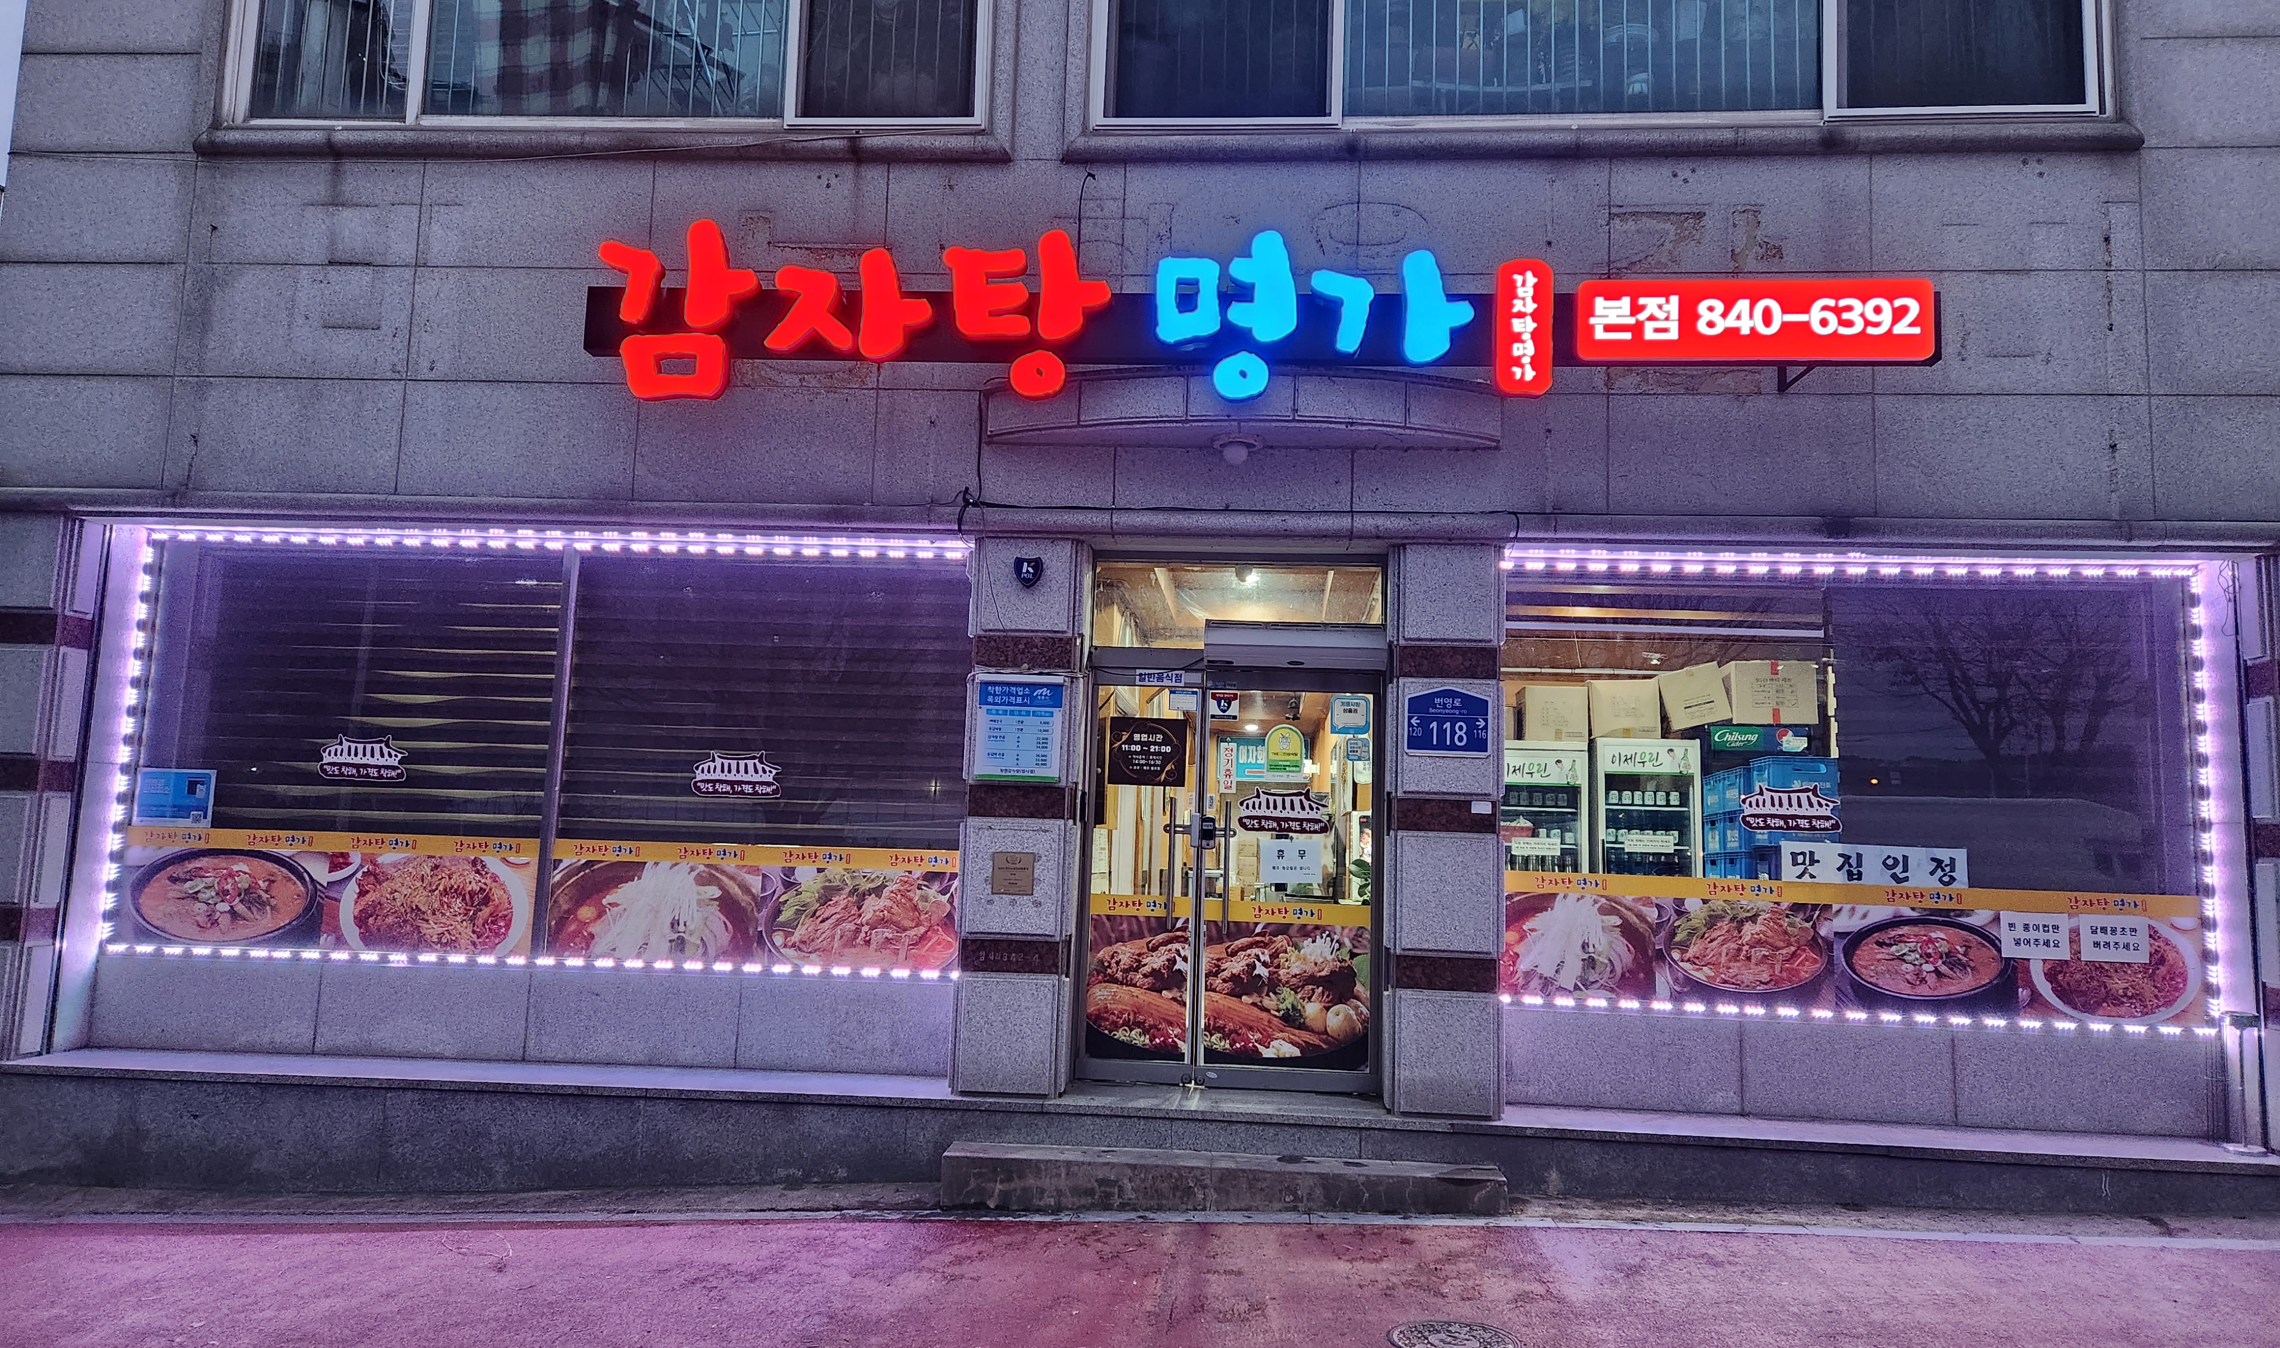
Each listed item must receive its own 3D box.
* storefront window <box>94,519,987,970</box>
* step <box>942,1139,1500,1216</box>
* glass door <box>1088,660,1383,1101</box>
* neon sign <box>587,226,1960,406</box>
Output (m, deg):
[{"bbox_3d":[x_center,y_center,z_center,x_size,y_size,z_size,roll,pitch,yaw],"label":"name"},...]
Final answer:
[{"bbox_3d":[-3.051,0.377,7.773,4.451,2.195,0.060,1,-7,4],"label":"storefront window"},{"bbox_3d":[0.351,2.201,6.564,2.397,0.206,0.312,1,-7,4],"label":"step"},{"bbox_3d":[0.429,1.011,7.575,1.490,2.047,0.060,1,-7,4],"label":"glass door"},{"bbox_3d":[0.446,-1.631,6.975,6.133,0.836,0.201,1,-7,4],"label":"neon sign"}]

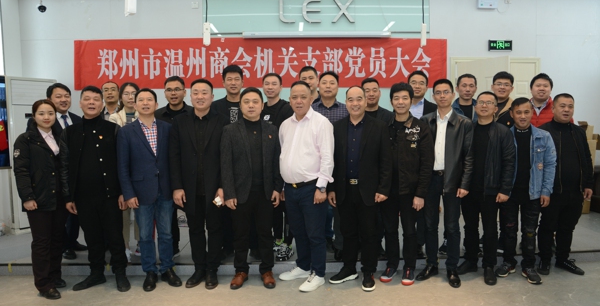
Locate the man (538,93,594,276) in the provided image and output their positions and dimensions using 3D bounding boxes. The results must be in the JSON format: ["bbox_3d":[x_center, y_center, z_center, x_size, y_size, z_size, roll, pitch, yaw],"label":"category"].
[{"bbox_3d":[2.522,0.290,3.785,0.550,1.692,0.360,3,5,30],"label":"man"}]

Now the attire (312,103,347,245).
[{"bbox_3d":[0.287,0.221,3.893,0.460,1.472,0.290,0,5,3],"label":"attire"}]

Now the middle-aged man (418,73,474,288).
[{"bbox_3d":[1.229,0.239,3.356,0.490,1.704,0.350,0,2,32],"label":"middle-aged man"}]

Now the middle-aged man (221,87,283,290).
[{"bbox_3d":[-0.412,0.300,3.473,0.540,1.721,0.340,-1,5,-7],"label":"middle-aged man"}]

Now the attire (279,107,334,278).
[{"bbox_3d":[0.054,0.331,3.349,0.500,1.420,0.350,0,2,22],"label":"attire"}]

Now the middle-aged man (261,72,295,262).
[{"bbox_3d":[-0.242,0.113,3.798,0.460,1.754,0.330,-1,2,-5],"label":"middle-aged man"}]

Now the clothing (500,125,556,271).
[{"bbox_3d":[2.014,0.411,3.526,0.480,1.304,0.290,2,6,29],"label":"clothing"}]

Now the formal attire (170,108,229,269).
[{"bbox_3d":[-0.867,0.348,3.487,0.510,1.447,0.300,-2,5,-12],"label":"formal attire"}]

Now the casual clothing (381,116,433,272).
[{"bbox_3d":[0.948,0.349,3.560,0.520,1.394,0.300,2,5,22],"label":"casual clothing"}]

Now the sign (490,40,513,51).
[{"bbox_3d":[2.709,-1.449,5.400,0.330,0.145,0.035,-1,2,-1],"label":"sign"}]

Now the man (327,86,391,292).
[{"bbox_3d":[0.477,0.279,3.261,0.540,1.652,0.360,0,2,20],"label":"man"}]

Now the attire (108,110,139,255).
[{"bbox_3d":[-1.702,0.283,3.837,0.450,1.393,0.280,-2,5,-20],"label":"attire"}]

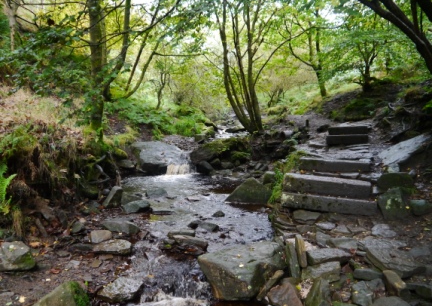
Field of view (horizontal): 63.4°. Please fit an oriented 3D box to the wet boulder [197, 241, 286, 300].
[{"bbox_3d":[0.282,1.186,3.620,0.830,0.430,0.550,1,5,10],"label":"wet boulder"}]

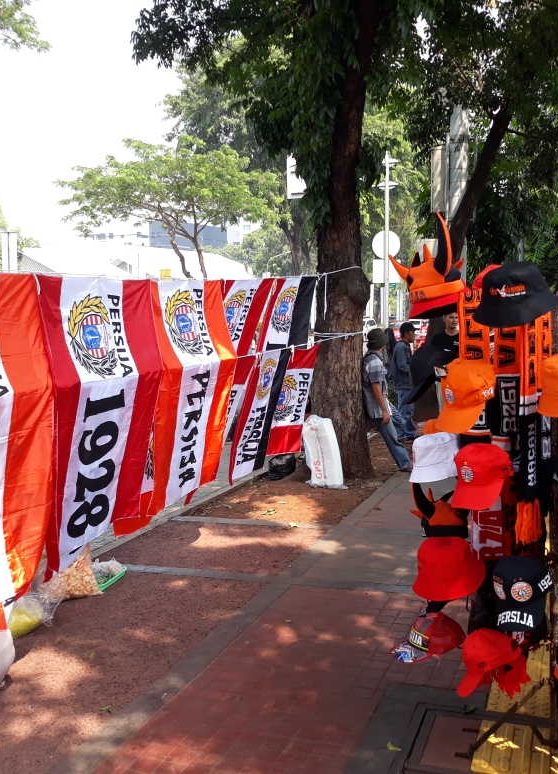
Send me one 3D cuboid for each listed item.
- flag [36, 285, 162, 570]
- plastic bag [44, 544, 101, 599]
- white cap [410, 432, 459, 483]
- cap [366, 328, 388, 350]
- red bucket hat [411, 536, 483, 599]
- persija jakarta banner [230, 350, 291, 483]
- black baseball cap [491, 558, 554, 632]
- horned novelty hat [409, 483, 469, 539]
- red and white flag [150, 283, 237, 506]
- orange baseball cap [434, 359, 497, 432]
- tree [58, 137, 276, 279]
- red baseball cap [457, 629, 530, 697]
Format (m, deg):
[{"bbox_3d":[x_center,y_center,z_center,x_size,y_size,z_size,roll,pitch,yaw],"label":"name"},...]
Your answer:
[{"bbox_3d":[-0.992,0.124,4.450,0.240,1.480,1.170,1,4,20],"label":"flag"},{"bbox_3d":[-1.270,1.090,4.920,0.360,0.340,0.300,1,5,20],"label":"plastic bag"},{"bbox_3d":[0.608,0.265,3.030,0.260,0.170,0.250,-5,6,1],"label":"white cap"},{"bbox_3d":[1.101,-0.537,9.000,0.270,0.190,0.250,-3,5,-30],"label":"cap"},{"bbox_3d":[0.570,0.603,2.690,0.265,0.160,0.255,-24,9,-17],"label":"red bucket hat"},{"bbox_3d":[-0.163,0.243,7.100,0.150,1.100,0.820,12,8,19],"label":"persija jakarta banner"},{"bbox_3d":[0.777,0.651,2.600,0.178,0.160,0.262,-4,18,39],"label":"black baseball cap"},{"bbox_3d":[0.616,0.442,2.980,0.240,0.250,0.240,-2,5,-20],"label":"horned novelty hat"},{"bbox_3d":[-0.555,0.005,5.450,0.170,1.480,1.050,1,5,21],"label":"red and white flag"},{"bbox_3d":[0.604,0.015,2.650,0.262,0.160,0.178,-40,33,-26],"label":"orange baseball cap"},{"bbox_3d":[-4.473,-5.347,32.000,8.800,9.200,8.400,-1,4,-8],"label":"tree"},{"bbox_3d":[0.685,0.911,2.710,0.262,0.160,0.178,-28,-10,9],"label":"red baseball cap"}]

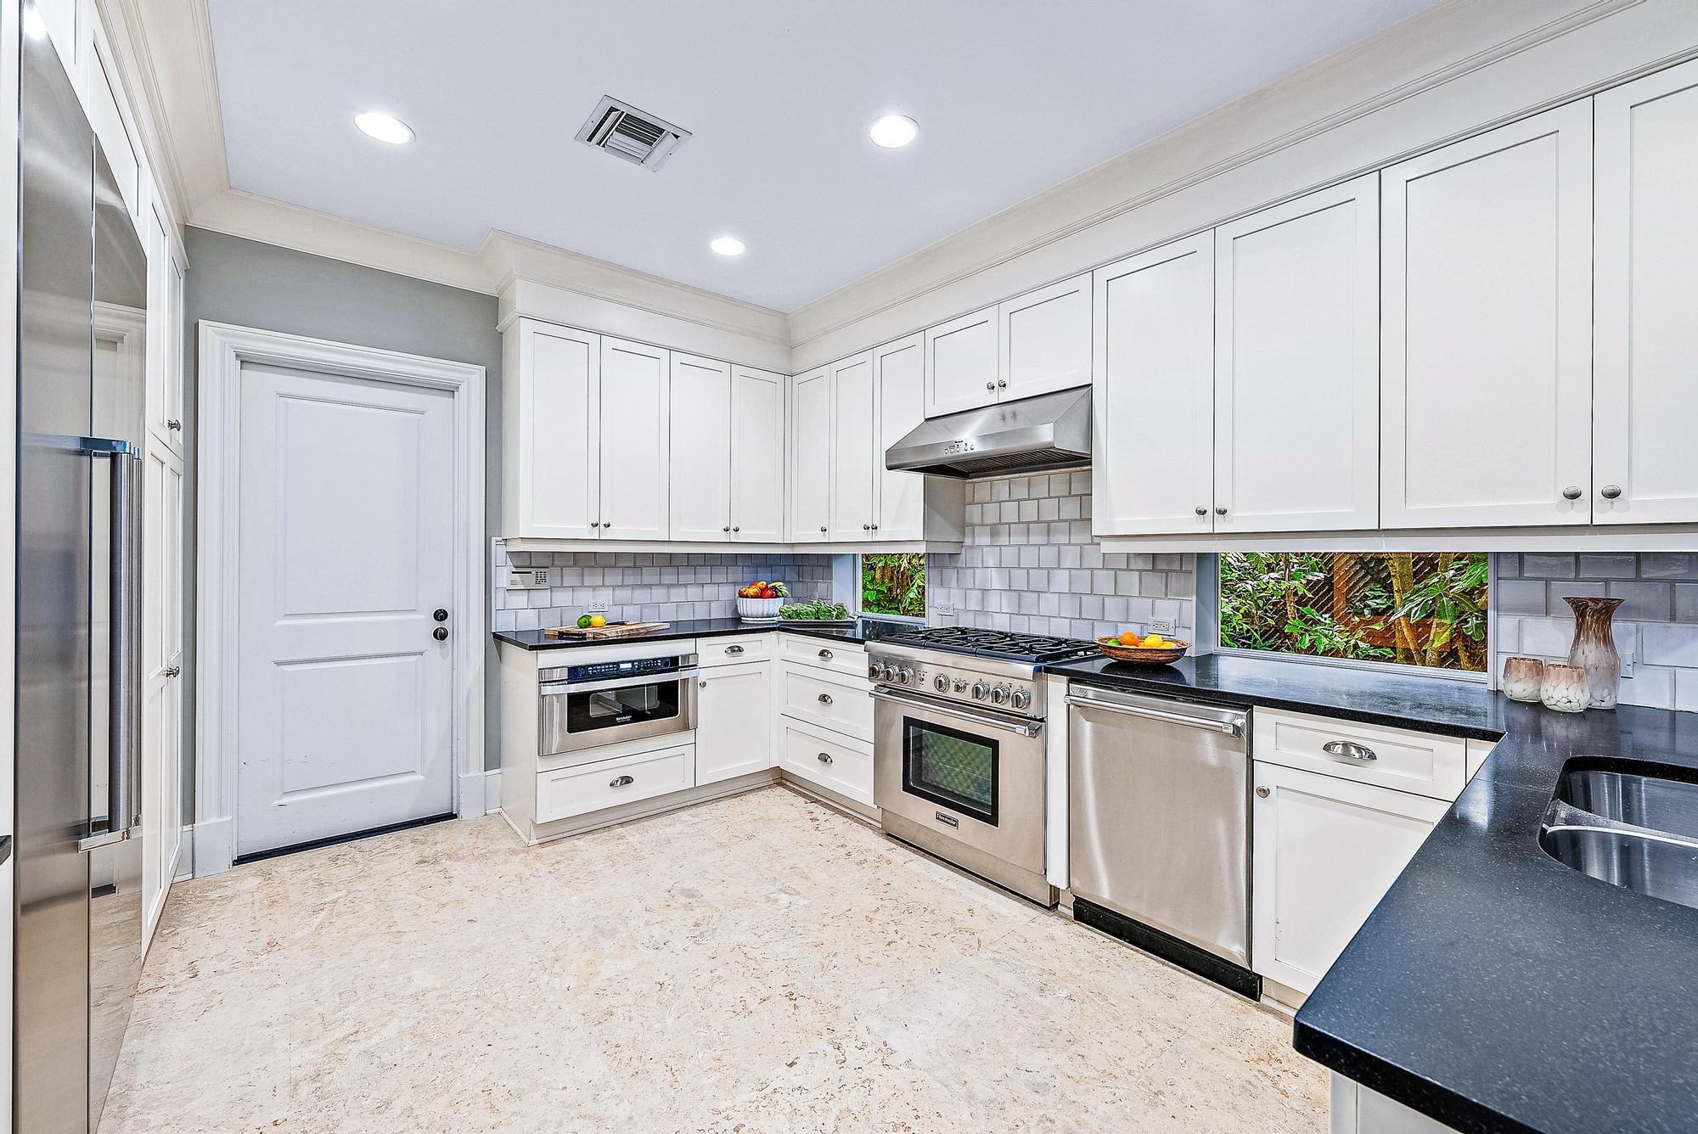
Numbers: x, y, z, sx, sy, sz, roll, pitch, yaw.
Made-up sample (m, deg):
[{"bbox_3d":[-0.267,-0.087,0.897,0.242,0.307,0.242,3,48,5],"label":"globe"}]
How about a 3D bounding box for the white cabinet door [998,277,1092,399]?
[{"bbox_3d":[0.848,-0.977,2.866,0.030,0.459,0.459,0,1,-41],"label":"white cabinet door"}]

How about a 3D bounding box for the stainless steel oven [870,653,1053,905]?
[{"bbox_3d":[0.635,0.819,2.957,0.720,0.930,0.915,0,1,-40],"label":"stainless steel oven"}]

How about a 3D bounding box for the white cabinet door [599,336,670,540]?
[{"bbox_3d":[-1.148,-0.671,3.551,0.379,1.055,0.025,0,1,-40],"label":"white cabinet door"}]

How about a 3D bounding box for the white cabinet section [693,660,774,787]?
[{"bbox_3d":[-0.808,0.827,3.795,0.463,0.609,0.590,-1,1,-41],"label":"white cabinet section"}]

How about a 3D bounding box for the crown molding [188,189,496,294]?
[{"bbox_3d":[-2.225,-1.474,3.022,1.165,0.165,0.100,0,1,-41],"label":"crown molding"}]

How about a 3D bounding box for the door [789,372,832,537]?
[{"bbox_3d":[-0.226,-0.672,4.066,0.025,1.055,0.380,0,1,-40],"label":"door"}]

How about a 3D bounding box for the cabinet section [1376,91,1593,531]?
[{"bbox_3d":[1.711,-0.636,1.798,0.025,1.055,0.409,0,1,-40],"label":"cabinet section"}]

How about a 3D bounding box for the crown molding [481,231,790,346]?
[{"bbox_3d":[-0.983,-1.453,3.583,1.730,0.143,0.130,0,1,-40],"label":"crown molding"}]

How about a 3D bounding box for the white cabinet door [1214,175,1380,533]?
[{"bbox_3d":[1.430,-0.644,2.131,0.022,1.057,0.453,0,1,-41],"label":"white cabinet door"}]

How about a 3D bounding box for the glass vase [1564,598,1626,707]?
[{"bbox_3d":[2.061,0.238,1.829,0.114,0.302,0.114,0,1,-41],"label":"glass vase"}]

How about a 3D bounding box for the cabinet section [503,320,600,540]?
[{"bbox_3d":[-1.519,-0.661,3.372,0.377,1.040,0.334,-1,1,-41],"label":"cabinet section"}]

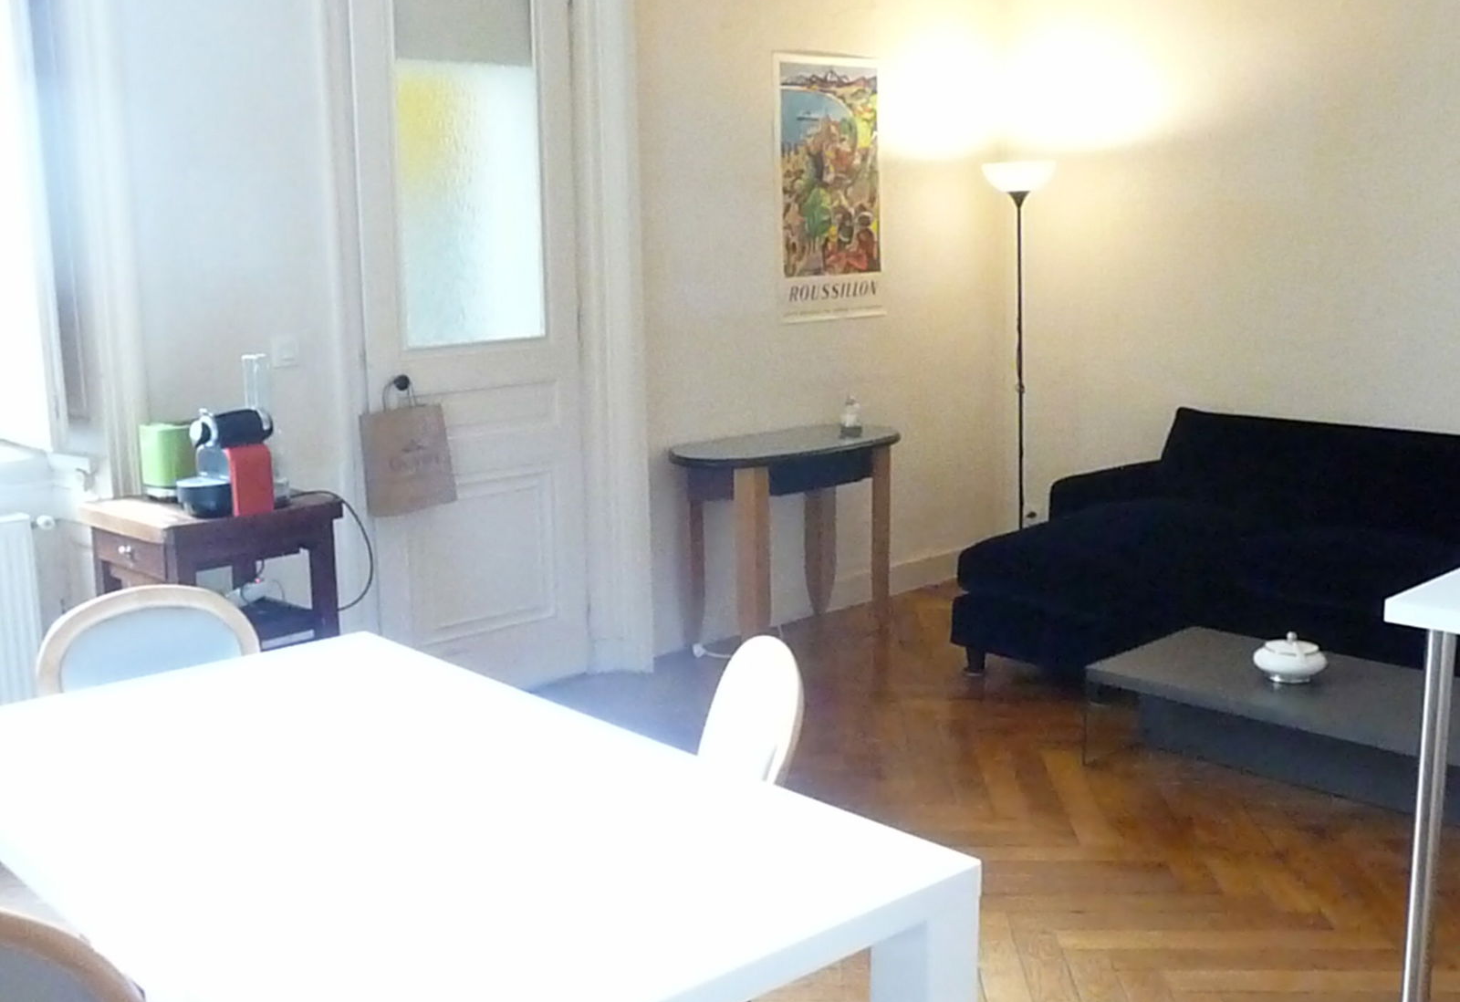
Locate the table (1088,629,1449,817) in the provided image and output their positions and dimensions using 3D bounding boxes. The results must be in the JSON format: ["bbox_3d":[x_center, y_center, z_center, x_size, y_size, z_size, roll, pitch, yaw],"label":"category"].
[{"bbox_3d":[1.695,0.660,4.442,1.250,0.296,0.620,10,15,44],"label":"table"}]

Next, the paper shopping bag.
[{"bbox_3d":[-0.991,-0.131,4.928,0.090,0.315,0.305,10,15,44],"label":"paper shopping bag"}]

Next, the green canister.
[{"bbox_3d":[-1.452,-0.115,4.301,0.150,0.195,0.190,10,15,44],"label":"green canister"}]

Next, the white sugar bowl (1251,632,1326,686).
[{"bbox_3d":[1.581,0.432,4.506,0.209,0.131,0.209,-1,11,0],"label":"white sugar bowl"}]

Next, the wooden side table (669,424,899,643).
[{"bbox_3d":[0.240,0.162,5.902,0.430,0.775,0.990,10,15,44],"label":"wooden side table"}]

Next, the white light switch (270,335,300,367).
[{"bbox_3d":[-1.269,-0.428,4.581,0.012,0.087,0.085,10,15,44],"label":"white light switch"}]

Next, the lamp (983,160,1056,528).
[{"bbox_3d":[1.166,-0.482,6.558,0.285,1.770,0.285,-1,11,0],"label":"lamp"}]

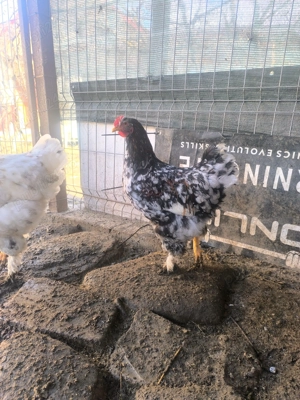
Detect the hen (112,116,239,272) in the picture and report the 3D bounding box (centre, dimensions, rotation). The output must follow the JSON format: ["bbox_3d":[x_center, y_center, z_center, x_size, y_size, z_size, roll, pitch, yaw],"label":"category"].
[{"bbox_3d":[0.066,-0.005,0.775,0.357,0.447,0.180,4,17,8],"label":"hen"}]

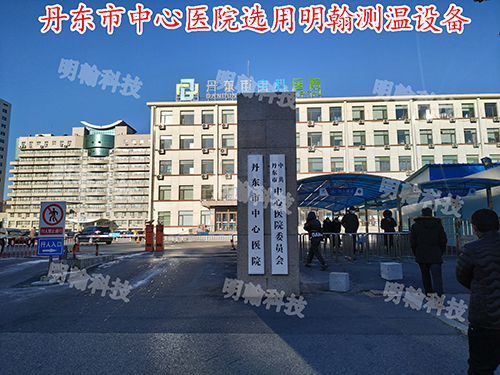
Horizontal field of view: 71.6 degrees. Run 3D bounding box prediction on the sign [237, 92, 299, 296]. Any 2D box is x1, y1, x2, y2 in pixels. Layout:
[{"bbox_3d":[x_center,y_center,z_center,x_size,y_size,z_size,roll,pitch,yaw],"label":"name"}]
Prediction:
[{"bbox_3d":[0.362,0.116,7.163,1.160,4.060,0.660,-1,-7,3],"label":"sign"}]

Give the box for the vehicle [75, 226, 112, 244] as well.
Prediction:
[{"bbox_3d":[-15.850,4.900,35.300,4.600,1.660,1.850,-7,-10,43],"label":"vehicle"}]

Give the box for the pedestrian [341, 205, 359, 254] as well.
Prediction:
[{"bbox_3d":[3.346,1.532,11.600,0.600,1.770,0.400,2,-8,-18],"label":"pedestrian"}]

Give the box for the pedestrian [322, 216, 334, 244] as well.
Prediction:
[{"bbox_3d":[3.659,2.234,16.200,0.520,1.640,0.360,0,-7,-6],"label":"pedestrian"}]

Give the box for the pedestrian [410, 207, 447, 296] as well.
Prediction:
[{"bbox_3d":[3.368,1.213,6.599,0.600,1.700,0.380,-3,-7,18],"label":"pedestrian"}]

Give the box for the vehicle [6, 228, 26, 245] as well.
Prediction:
[{"bbox_3d":[-23.500,4.900,35.000,1.820,1.520,4.500,5,-9,-36],"label":"vehicle"}]

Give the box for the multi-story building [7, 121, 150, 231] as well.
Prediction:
[{"bbox_3d":[-65.414,-3.745,158.696,71.000,48.000,22.000,-1,-7,3],"label":"multi-story building"}]

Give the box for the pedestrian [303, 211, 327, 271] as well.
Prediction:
[{"bbox_3d":[1.880,1.507,9.800,0.550,1.620,0.580,5,-9,-35],"label":"pedestrian"}]

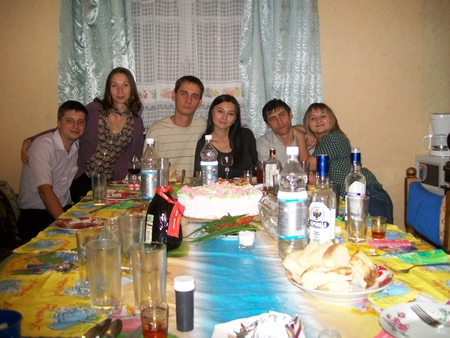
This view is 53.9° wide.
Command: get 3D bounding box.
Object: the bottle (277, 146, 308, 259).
[{"bbox_3d":[0.194,0.100,1.265,0.087,0.326,0.087,0,6,0],"label":"bottle"}]

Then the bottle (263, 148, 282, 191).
[{"bbox_3d":[0.269,0.003,2.466,0.100,0.232,0.065,1,7,21],"label":"bottle"}]

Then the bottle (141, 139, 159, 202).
[{"bbox_3d":[-0.355,0.015,2.093,0.080,0.310,0.080,-2,6,-10],"label":"bottle"}]

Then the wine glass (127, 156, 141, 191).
[{"bbox_3d":[-0.515,0.032,2.518,0.074,0.190,0.074,-2,6,-12],"label":"wine glass"}]

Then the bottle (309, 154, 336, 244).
[{"bbox_3d":[0.301,0.099,1.355,0.076,0.281,0.076,4,8,39],"label":"bottle"}]

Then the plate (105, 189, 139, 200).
[{"bbox_3d":[-0.551,0.137,2.360,0.190,0.024,0.190,0,6,0],"label":"plate"}]

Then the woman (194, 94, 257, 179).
[{"bbox_3d":[0.010,0.175,2.834,0.470,1.300,0.720,0,6,3],"label":"woman"}]

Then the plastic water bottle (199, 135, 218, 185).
[{"bbox_3d":[-0.076,-0.001,2.170,0.086,0.326,0.086,0,6,0],"label":"plastic water bottle"}]

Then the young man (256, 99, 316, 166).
[{"bbox_3d":[0.400,0.189,2.795,0.520,1.290,0.720,0,6,0],"label":"young man"}]

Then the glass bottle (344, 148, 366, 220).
[{"bbox_3d":[0.488,0.065,1.643,0.075,0.279,0.075,-1,6,2],"label":"glass bottle"}]

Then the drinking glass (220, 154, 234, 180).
[{"bbox_3d":[0.015,0.008,2.680,0.073,0.185,0.073,0,6,0],"label":"drinking glass"}]

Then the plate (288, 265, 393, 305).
[{"bbox_3d":[0.268,0.260,1.030,0.235,0.033,0.235,-1,6,0],"label":"plate"}]

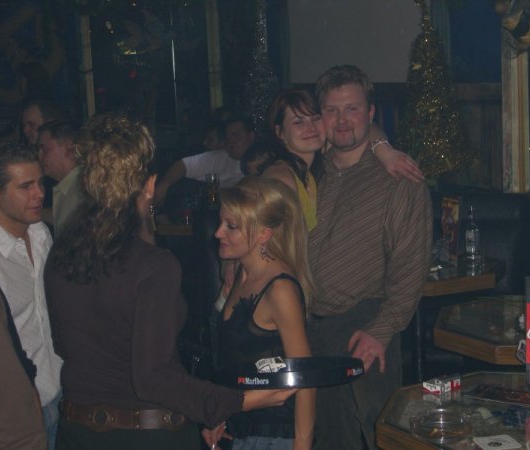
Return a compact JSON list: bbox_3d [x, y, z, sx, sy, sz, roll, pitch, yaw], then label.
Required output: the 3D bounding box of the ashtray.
[{"bbox_3d":[0.433,0.496,2.900,0.150,0.042,0.150,-2,9,0],"label":"ashtray"}]

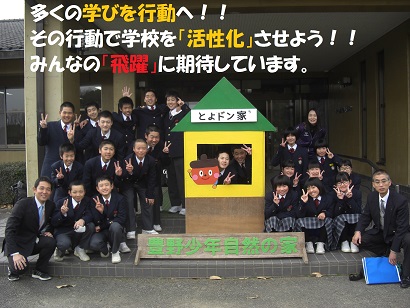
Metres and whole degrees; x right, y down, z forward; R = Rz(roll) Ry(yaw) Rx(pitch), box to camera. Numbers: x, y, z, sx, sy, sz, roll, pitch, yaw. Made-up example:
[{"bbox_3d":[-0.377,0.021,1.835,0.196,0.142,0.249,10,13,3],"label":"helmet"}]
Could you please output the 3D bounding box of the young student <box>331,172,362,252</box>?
[{"bbox_3d":[1.597,0.660,4.950,0.380,0.870,0.540,-1,4,7],"label":"young student"}]

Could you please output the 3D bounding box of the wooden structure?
[{"bbox_3d":[0.220,0.148,4.950,1.160,2.011,0.200,0,5,2],"label":"wooden structure"}]

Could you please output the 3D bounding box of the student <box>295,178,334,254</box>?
[{"bbox_3d":[1.204,0.669,4.820,0.460,0.830,0.580,0,2,12],"label":"student"}]

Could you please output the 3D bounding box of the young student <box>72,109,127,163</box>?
[{"bbox_3d":[-1.296,0.278,5.600,0.620,1.658,0.500,-1,5,-9],"label":"young student"}]

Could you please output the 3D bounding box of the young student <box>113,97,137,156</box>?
[{"bbox_3d":[-1.070,0.007,5.900,0.480,1.570,0.360,-2,4,-9],"label":"young student"}]

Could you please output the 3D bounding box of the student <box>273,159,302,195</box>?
[{"bbox_3d":[1.063,0.528,5.650,0.420,0.930,0.520,-1,3,0],"label":"student"}]

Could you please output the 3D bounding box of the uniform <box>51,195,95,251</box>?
[{"bbox_3d":[-1.496,0.796,4.950,0.480,0.630,0.540,-2,4,-9],"label":"uniform"}]

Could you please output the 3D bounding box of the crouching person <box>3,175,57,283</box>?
[{"bbox_3d":[-1.679,0.724,4.220,0.520,0.980,0.640,-1,2,-31],"label":"crouching person"}]

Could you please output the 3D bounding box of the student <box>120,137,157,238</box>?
[{"bbox_3d":[-0.813,0.416,5.360,0.460,1.240,0.560,-1,4,-5],"label":"student"}]

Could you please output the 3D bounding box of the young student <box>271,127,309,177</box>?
[{"bbox_3d":[1.083,0.370,5.620,0.460,1.442,0.500,0,5,3],"label":"young student"}]

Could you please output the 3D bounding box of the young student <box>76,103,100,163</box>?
[{"bbox_3d":[-1.488,0.229,5.650,0.500,1.710,0.360,-1,2,-12],"label":"young student"}]

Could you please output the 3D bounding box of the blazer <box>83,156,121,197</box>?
[{"bbox_3d":[-1.164,0.269,4.980,0.500,0.580,0.400,-1,2,-14],"label":"blazer"}]

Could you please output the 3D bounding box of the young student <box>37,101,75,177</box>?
[{"bbox_3d":[-1.795,0.236,5.300,0.560,1.720,0.400,-1,2,-16],"label":"young student"}]

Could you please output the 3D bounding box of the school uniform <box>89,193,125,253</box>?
[{"bbox_3d":[-1.090,0.765,4.900,0.420,0.690,0.540,-1,4,-5],"label":"school uniform"}]

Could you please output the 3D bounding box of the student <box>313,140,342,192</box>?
[{"bbox_3d":[1.539,0.446,5.600,0.460,1.289,0.500,0,5,9],"label":"student"}]

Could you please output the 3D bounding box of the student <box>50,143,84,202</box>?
[{"bbox_3d":[-1.634,0.501,5.250,0.440,1.278,0.600,-1,5,-11],"label":"student"}]

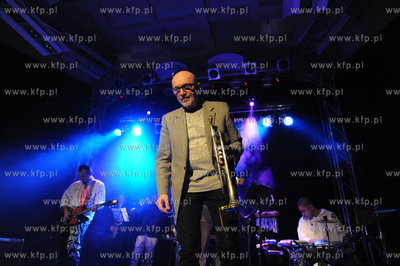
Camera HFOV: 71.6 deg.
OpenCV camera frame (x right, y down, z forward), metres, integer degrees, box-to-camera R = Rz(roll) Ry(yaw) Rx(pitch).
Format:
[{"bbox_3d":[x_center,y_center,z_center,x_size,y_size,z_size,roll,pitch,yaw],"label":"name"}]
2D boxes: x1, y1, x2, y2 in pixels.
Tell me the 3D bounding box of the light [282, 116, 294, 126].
[{"bbox_3d":[2.428,-0.341,7.723,0.260,0.260,0.300,4,12,-4],"label":"light"}]

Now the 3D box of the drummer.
[{"bbox_3d":[1.217,1.312,2.917,0.620,1.250,0.750,-19,-33,37],"label":"drummer"}]

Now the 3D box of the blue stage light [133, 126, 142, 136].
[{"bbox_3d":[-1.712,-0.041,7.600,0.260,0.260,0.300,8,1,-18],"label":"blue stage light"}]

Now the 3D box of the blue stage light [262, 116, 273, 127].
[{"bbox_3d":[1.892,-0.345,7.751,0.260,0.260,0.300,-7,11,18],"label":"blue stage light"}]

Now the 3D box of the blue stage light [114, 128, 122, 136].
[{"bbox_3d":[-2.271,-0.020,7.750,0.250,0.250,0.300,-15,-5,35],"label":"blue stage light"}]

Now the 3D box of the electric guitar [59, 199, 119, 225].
[{"bbox_3d":[-1.353,0.972,3.414,0.970,0.330,0.070,-23,-35,18],"label":"electric guitar"}]

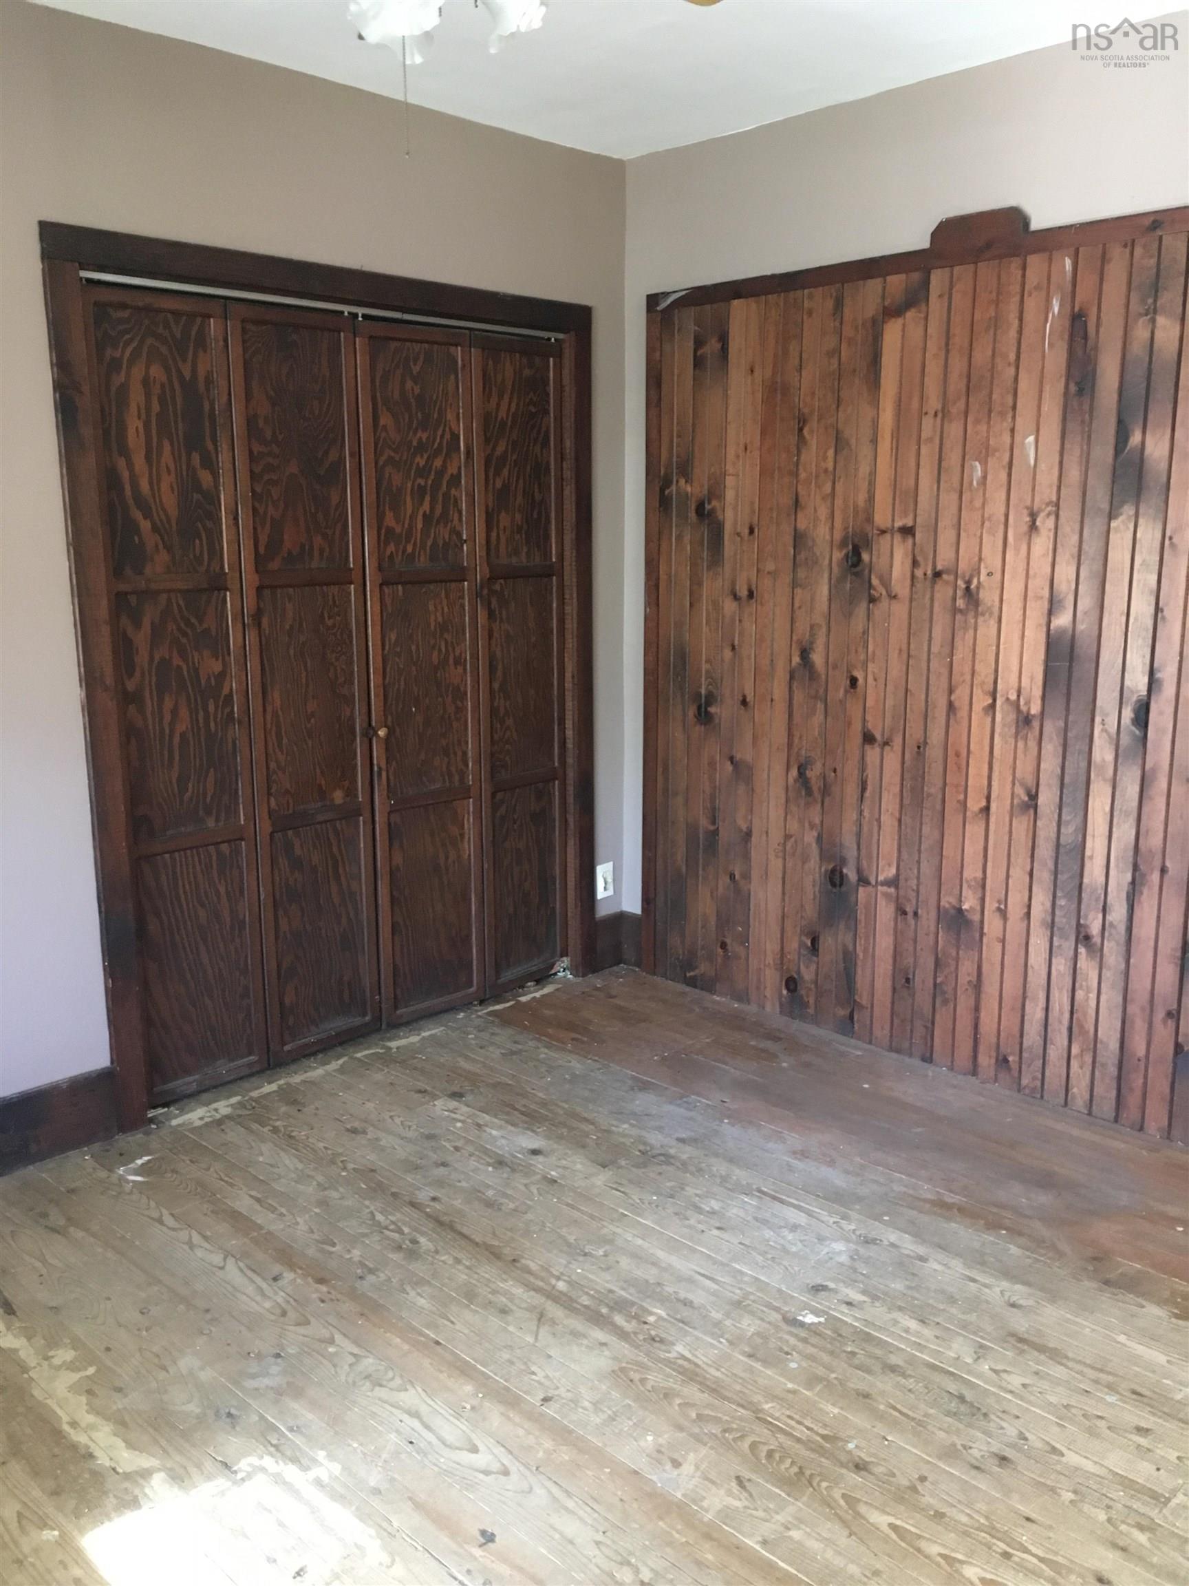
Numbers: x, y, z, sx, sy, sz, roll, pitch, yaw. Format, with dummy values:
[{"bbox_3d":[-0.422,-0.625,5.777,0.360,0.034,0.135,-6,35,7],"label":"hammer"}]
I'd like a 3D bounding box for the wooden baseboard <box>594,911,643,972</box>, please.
[{"bbox_3d":[0.081,0.509,4.435,0.115,0.183,0.156,11,16,44],"label":"wooden baseboard"}]

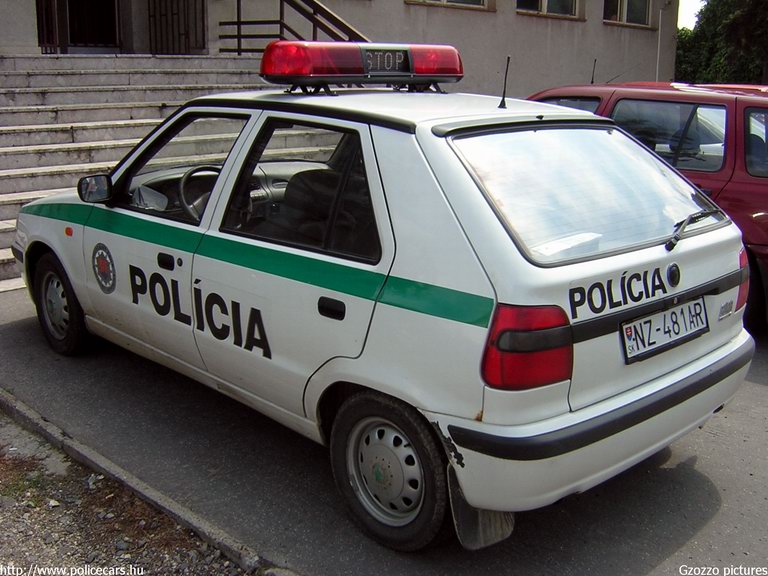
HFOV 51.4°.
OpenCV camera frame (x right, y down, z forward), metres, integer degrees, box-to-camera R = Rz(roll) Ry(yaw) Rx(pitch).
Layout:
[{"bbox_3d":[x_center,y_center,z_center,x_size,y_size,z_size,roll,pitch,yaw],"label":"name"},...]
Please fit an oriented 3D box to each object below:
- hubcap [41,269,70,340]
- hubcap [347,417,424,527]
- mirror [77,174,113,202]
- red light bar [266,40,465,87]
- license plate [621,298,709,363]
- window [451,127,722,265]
[{"bbox_3d":[-1.720,0.093,4.263,0.085,0.365,0.365,-12,20,-43],"label":"hubcap"},{"bbox_3d":[0.022,0.587,2.594,0.085,0.365,0.365,-12,20,-43],"label":"hubcap"},{"bbox_3d":[-1.243,-0.429,3.465,0.095,0.120,0.180,13,18,39],"label":"mirror"},{"bbox_3d":[-0.049,-0.942,3.371,1.060,0.165,0.280,-12,20,-43],"label":"red light bar"},{"bbox_3d":[0.926,0.131,2.588,0.530,0.125,0.025,-12,7,-43],"label":"license plate"},{"bbox_3d":[0.715,-0.350,2.705,1.220,0.070,0.528,-12,56,-43],"label":"window"}]

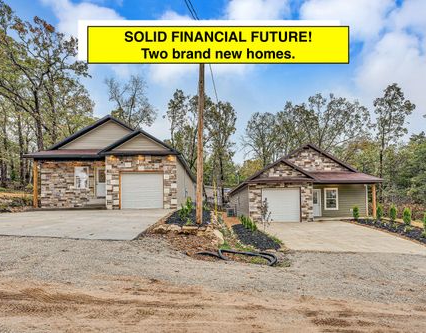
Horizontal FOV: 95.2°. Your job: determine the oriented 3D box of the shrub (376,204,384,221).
[{"bbox_3d":[11.498,3.185,13.400,0.420,1.070,0.420,-1,-3,0],"label":"shrub"}]

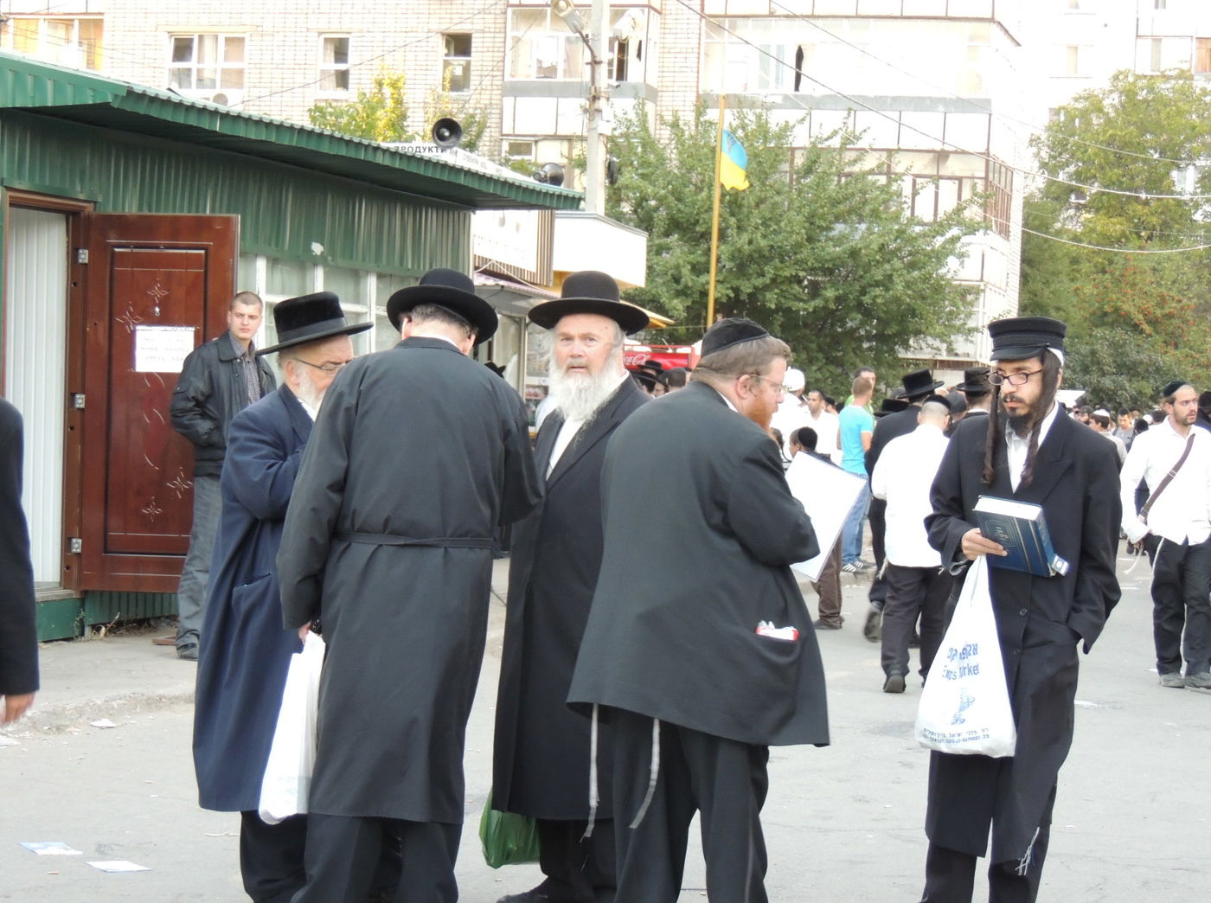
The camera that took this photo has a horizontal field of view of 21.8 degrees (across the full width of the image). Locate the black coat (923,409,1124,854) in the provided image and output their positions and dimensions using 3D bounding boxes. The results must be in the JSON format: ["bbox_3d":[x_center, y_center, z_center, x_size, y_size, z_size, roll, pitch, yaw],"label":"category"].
[{"bbox_3d":[1.165,0.517,8.800,0.530,1.240,0.360,2,0,18],"label":"black coat"}]

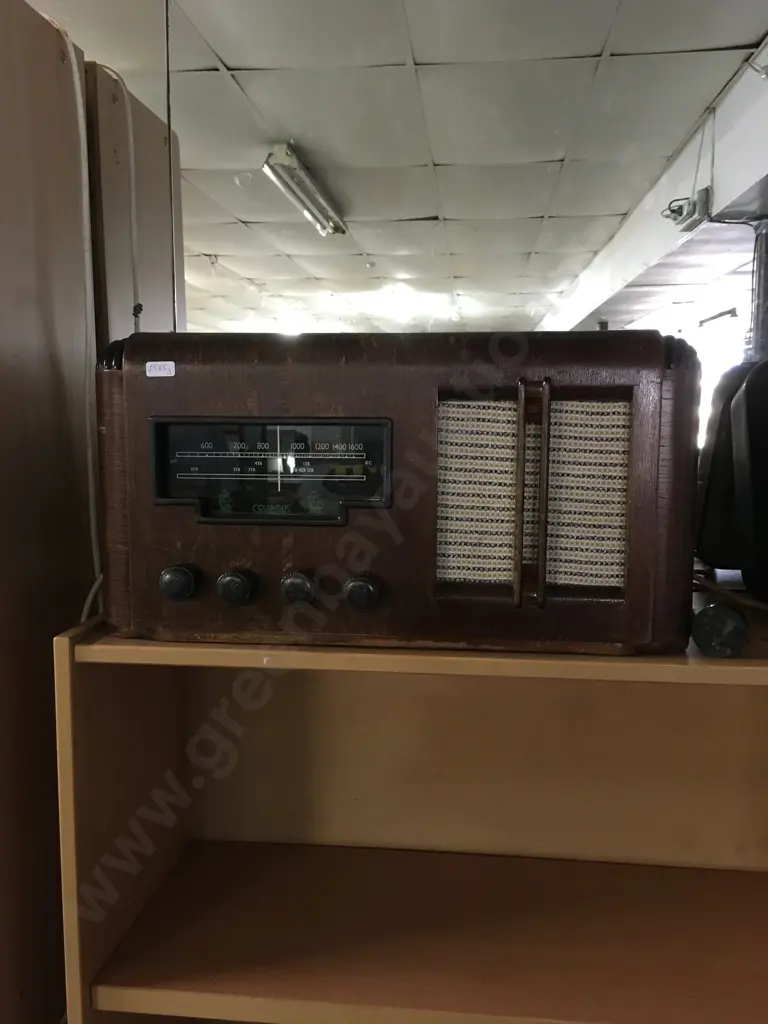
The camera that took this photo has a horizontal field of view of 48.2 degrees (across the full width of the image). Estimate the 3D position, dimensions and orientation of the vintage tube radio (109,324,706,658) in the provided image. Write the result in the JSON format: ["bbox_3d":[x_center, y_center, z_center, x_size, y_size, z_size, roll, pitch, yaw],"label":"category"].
[{"bbox_3d":[0.011,-0.032,0.914,0.567,0.297,0.275,1,7,5],"label":"vintage tube radio"}]

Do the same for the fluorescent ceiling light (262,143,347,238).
[{"bbox_3d":[-0.358,-1.579,4.322,0.160,0.095,1.540,1,8,6],"label":"fluorescent ceiling light"}]

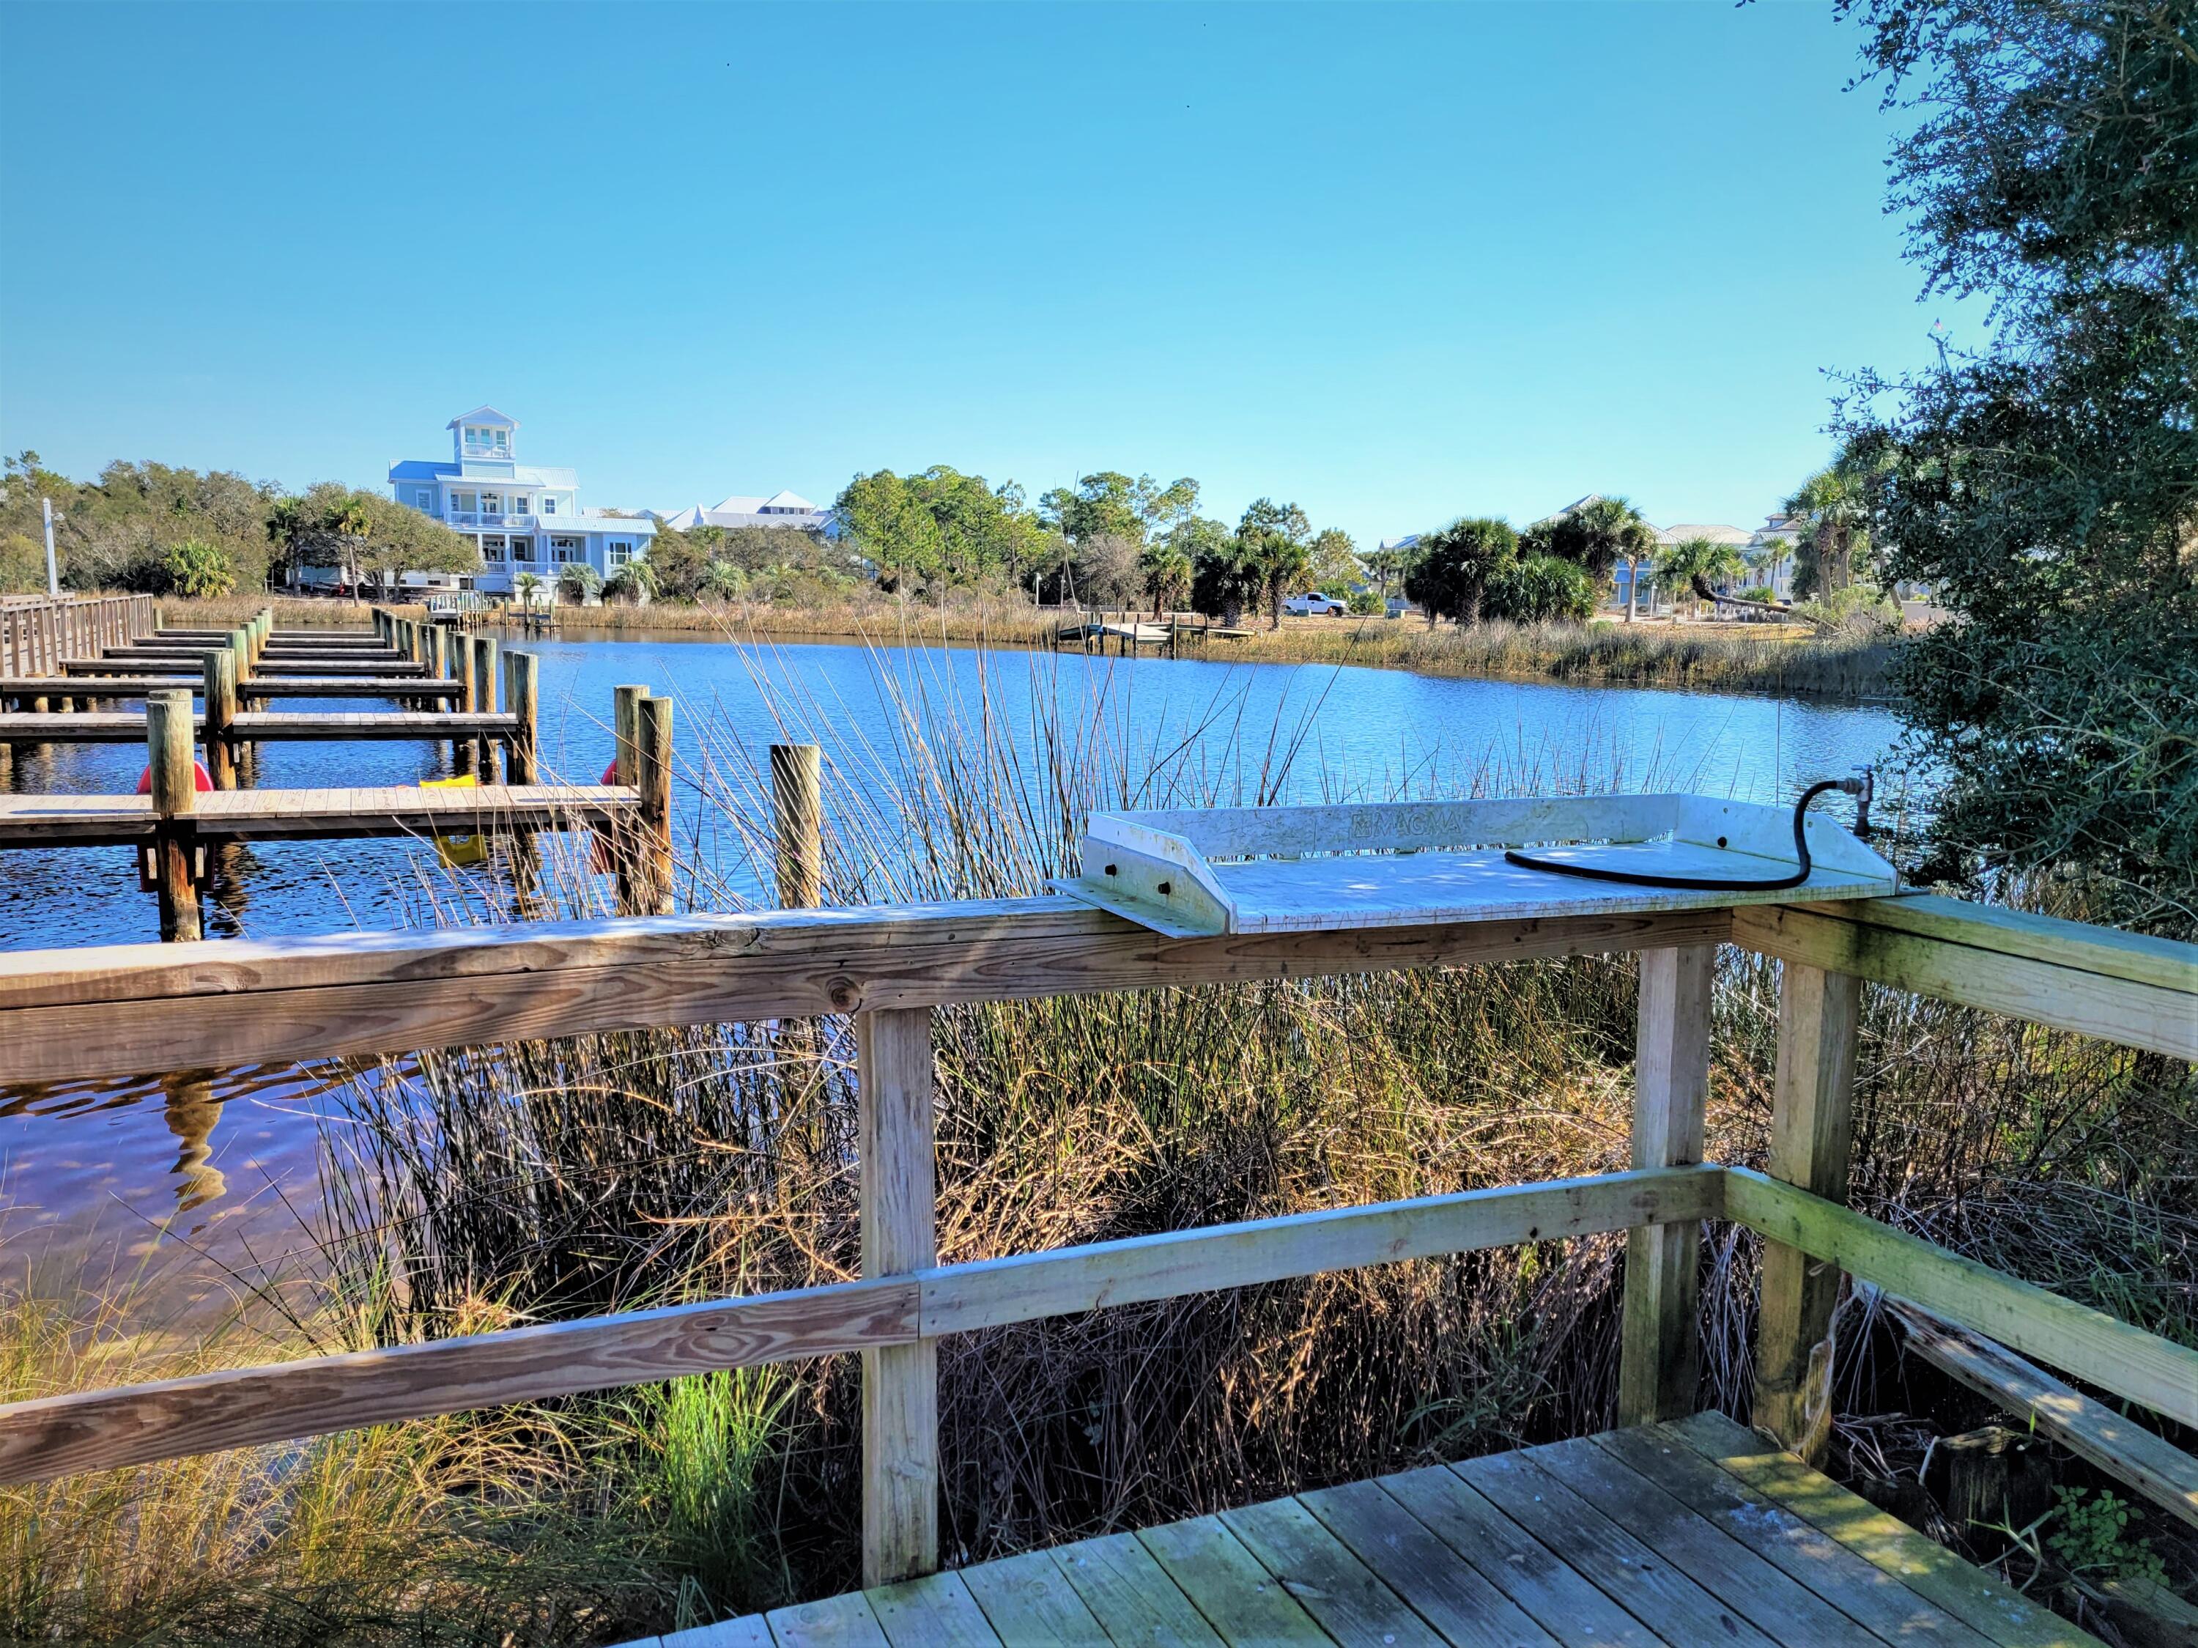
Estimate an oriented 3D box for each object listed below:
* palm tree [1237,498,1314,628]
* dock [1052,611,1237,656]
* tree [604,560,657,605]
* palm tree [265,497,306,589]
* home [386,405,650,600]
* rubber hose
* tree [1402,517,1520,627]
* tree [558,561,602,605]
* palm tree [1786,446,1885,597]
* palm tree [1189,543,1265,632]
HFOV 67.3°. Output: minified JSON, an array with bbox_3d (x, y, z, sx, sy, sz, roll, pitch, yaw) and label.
[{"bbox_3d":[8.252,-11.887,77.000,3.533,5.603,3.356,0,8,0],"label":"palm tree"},{"bbox_3d":[1.654,-6.924,60.000,6.600,1.700,4.800,3,8,18],"label":"dock"},{"bbox_3d":[-30.621,-15.747,108.000,3.304,3.088,3.304,0,8,0],"label":"tree"},{"bbox_3d":[-56.716,-19.308,115.000,2.697,6.934,2.697,0,8,0],"label":"palm tree"},{"bbox_3d":[-41.314,-22.817,118.000,17.000,14.000,12.000,-5,9,-31],"label":"home"},{"bbox_3d":[0.950,0.005,2.586,0.560,0.144,0.310,0,8,0],"label":"rubber hose"},{"bbox_3d":[16.685,-11.536,76.000,5.192,5.294,4.673,0,8,0],"label":"tree"},{"bbox_3d":[-33.678,-15.601,107.000,2.837,3.059,2.837,0,8,0],"label":"tree"},{"bbox_3d":[33.924,-13.590,76.000,4.417,7.664,4.417,0,8,0],"label":"palm tree"},{"bbox_3d":[6.399,-11.849,82.000,3.595,4.348,3.595,0,8,0],"label":"palm tree"}]

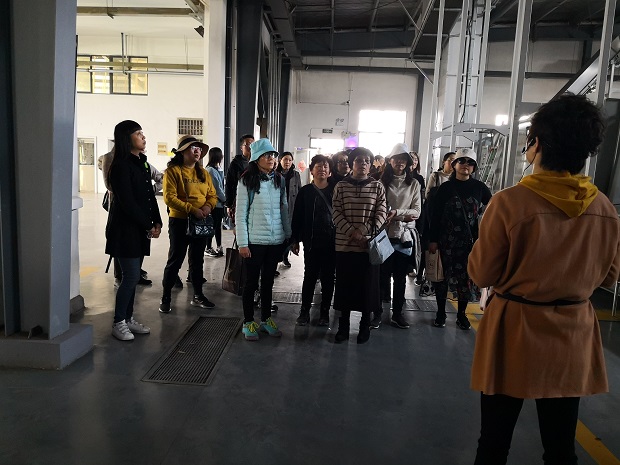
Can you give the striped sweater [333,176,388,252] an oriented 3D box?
[{"bbox_3d":[0.416,-0.148,3.980,0.470,0.640,0.300,3,7,4],"label":"striped sweater"}]

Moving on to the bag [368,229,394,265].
[{"bbox_3d":[0.568,0.112,3.850,0.090,0.210,0.220,-6,15,40],"label":"bag"}]

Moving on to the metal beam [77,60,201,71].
[{"bbox_3d":[-5.674,-5.549,16.068,4.300,0.170,0.170,2,9,2],"label":"metal beam"}]

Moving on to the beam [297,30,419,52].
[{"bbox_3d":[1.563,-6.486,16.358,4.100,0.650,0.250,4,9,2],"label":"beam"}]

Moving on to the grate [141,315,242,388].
[{"bbox_3d":[-0.844,0.903,3.799,0.425,0.040,1.380,3,7,2],"label":"grate"}]

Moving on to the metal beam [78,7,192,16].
[{"bbox_3d":[-5.090,-6.409,14.024,3.500,0.220,0.220,3,7,2],"label":"metal beam"}]

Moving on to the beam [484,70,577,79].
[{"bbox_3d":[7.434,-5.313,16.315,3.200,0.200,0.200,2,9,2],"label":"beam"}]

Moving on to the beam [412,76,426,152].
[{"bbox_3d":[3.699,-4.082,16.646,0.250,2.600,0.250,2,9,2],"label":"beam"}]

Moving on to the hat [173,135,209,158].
[{"bbox_3d":[-1.112,-0.791,4.500,0.330,0.170,0.310,-16,-6,44],"label":"hat"}]

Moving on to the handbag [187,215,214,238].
[{"bbox_3d":[-1.003,-0.055,4.450,0.220,0.190,0.110,-4,11,-33],"label":"handbag"}]

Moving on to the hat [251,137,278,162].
[{"bbox_3d":[-0.383,-0.672,3.987,0.250,0.170,0.270,-4,-8,-39],"label":"hat"}]

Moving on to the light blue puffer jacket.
[{"bbox_3d":[-0.390,-0.180,4.060,0.500,0.610,0.290,-1,8,-22],"label":"light blue puffer jacket"}]

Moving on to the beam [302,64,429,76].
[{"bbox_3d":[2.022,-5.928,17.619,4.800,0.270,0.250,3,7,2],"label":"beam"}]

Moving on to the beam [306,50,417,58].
[{"bbox_3d":[1.732,-6.358,17.274,4.200,0.240,0.240,3,7,2],"label":"beam"}]

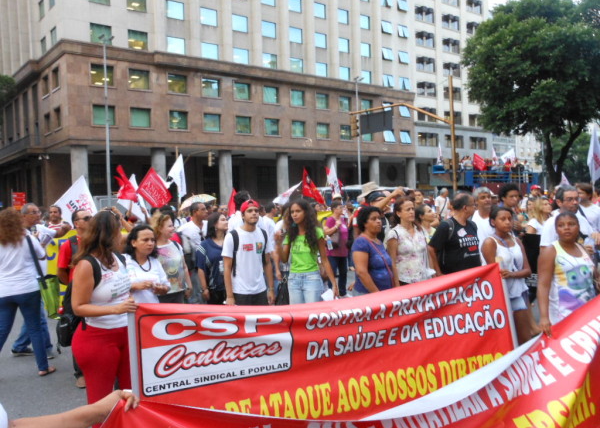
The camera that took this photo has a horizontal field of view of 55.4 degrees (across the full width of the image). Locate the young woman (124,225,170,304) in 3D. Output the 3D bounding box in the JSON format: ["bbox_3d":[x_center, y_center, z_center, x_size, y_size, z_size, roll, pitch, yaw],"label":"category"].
[{"bbox_3d":[-1.075,0.819,4.169,0.500,1.520,0.360,-2,2,-27],"label":"young woman"}]

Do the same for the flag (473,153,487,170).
[{"bbox_3d":[13.180,-3.781,42.000,1.100,0.850,0.150,23,0,-3],"label":"flag"}]

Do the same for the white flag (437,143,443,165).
[{"bbox_3d":[9.024,-3.849,37.000,0.420,1.400,0.350,-2,1,-18],"label":"white flag"}]

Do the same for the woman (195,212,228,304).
[{"bbox_3d":[-0.874,0.752,6.016,0.320,1.557,0.470,-1,2,41],"label":"woman"}]

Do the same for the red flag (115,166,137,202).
[{"bbox_3d":[-3.483,-0.612,11.484,0.500,0.720,0.300,0,3,0],"label":"red flag"}]

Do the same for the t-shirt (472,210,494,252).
[{"bbox_3d":[2.104,0.297,6.522,0.520,0.680,0.290,0,3,-5],"label":"t-shirt"}]

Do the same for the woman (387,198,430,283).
[{"bbox_3d":[1.058,0.662,5.517,0.460,1.642,0.330,-2,1,-23],"label":"woman"}]

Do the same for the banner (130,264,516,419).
[{"bbox_3d":[0.279,0.861,3.876,2.650,0.820,0.200,-4,-4,-20],"label":"banner"}]

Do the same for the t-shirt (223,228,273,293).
[{"bbox_3d":[-0.514,0.465,5.600,0.490,0.670,0.270,-2,1,-5],"label":"t-shirt"}]

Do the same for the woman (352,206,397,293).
[{"bbox_3d":[0.732,0.765,5.543,0.470,1.610,0.330,-3,4,-45],"label":"woman"}]

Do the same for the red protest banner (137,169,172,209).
[{"bbox_3d":[-2.925,-0.543,11.500,0.720,0.580,0.120,30,0,-2],"label":"red protest banner"}]

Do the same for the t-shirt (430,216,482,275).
[{"bbox_3d":[1.468,0.354,5.400,0.520,0.700,0.330,-3,2,-38],"label":"t-shirt"}]

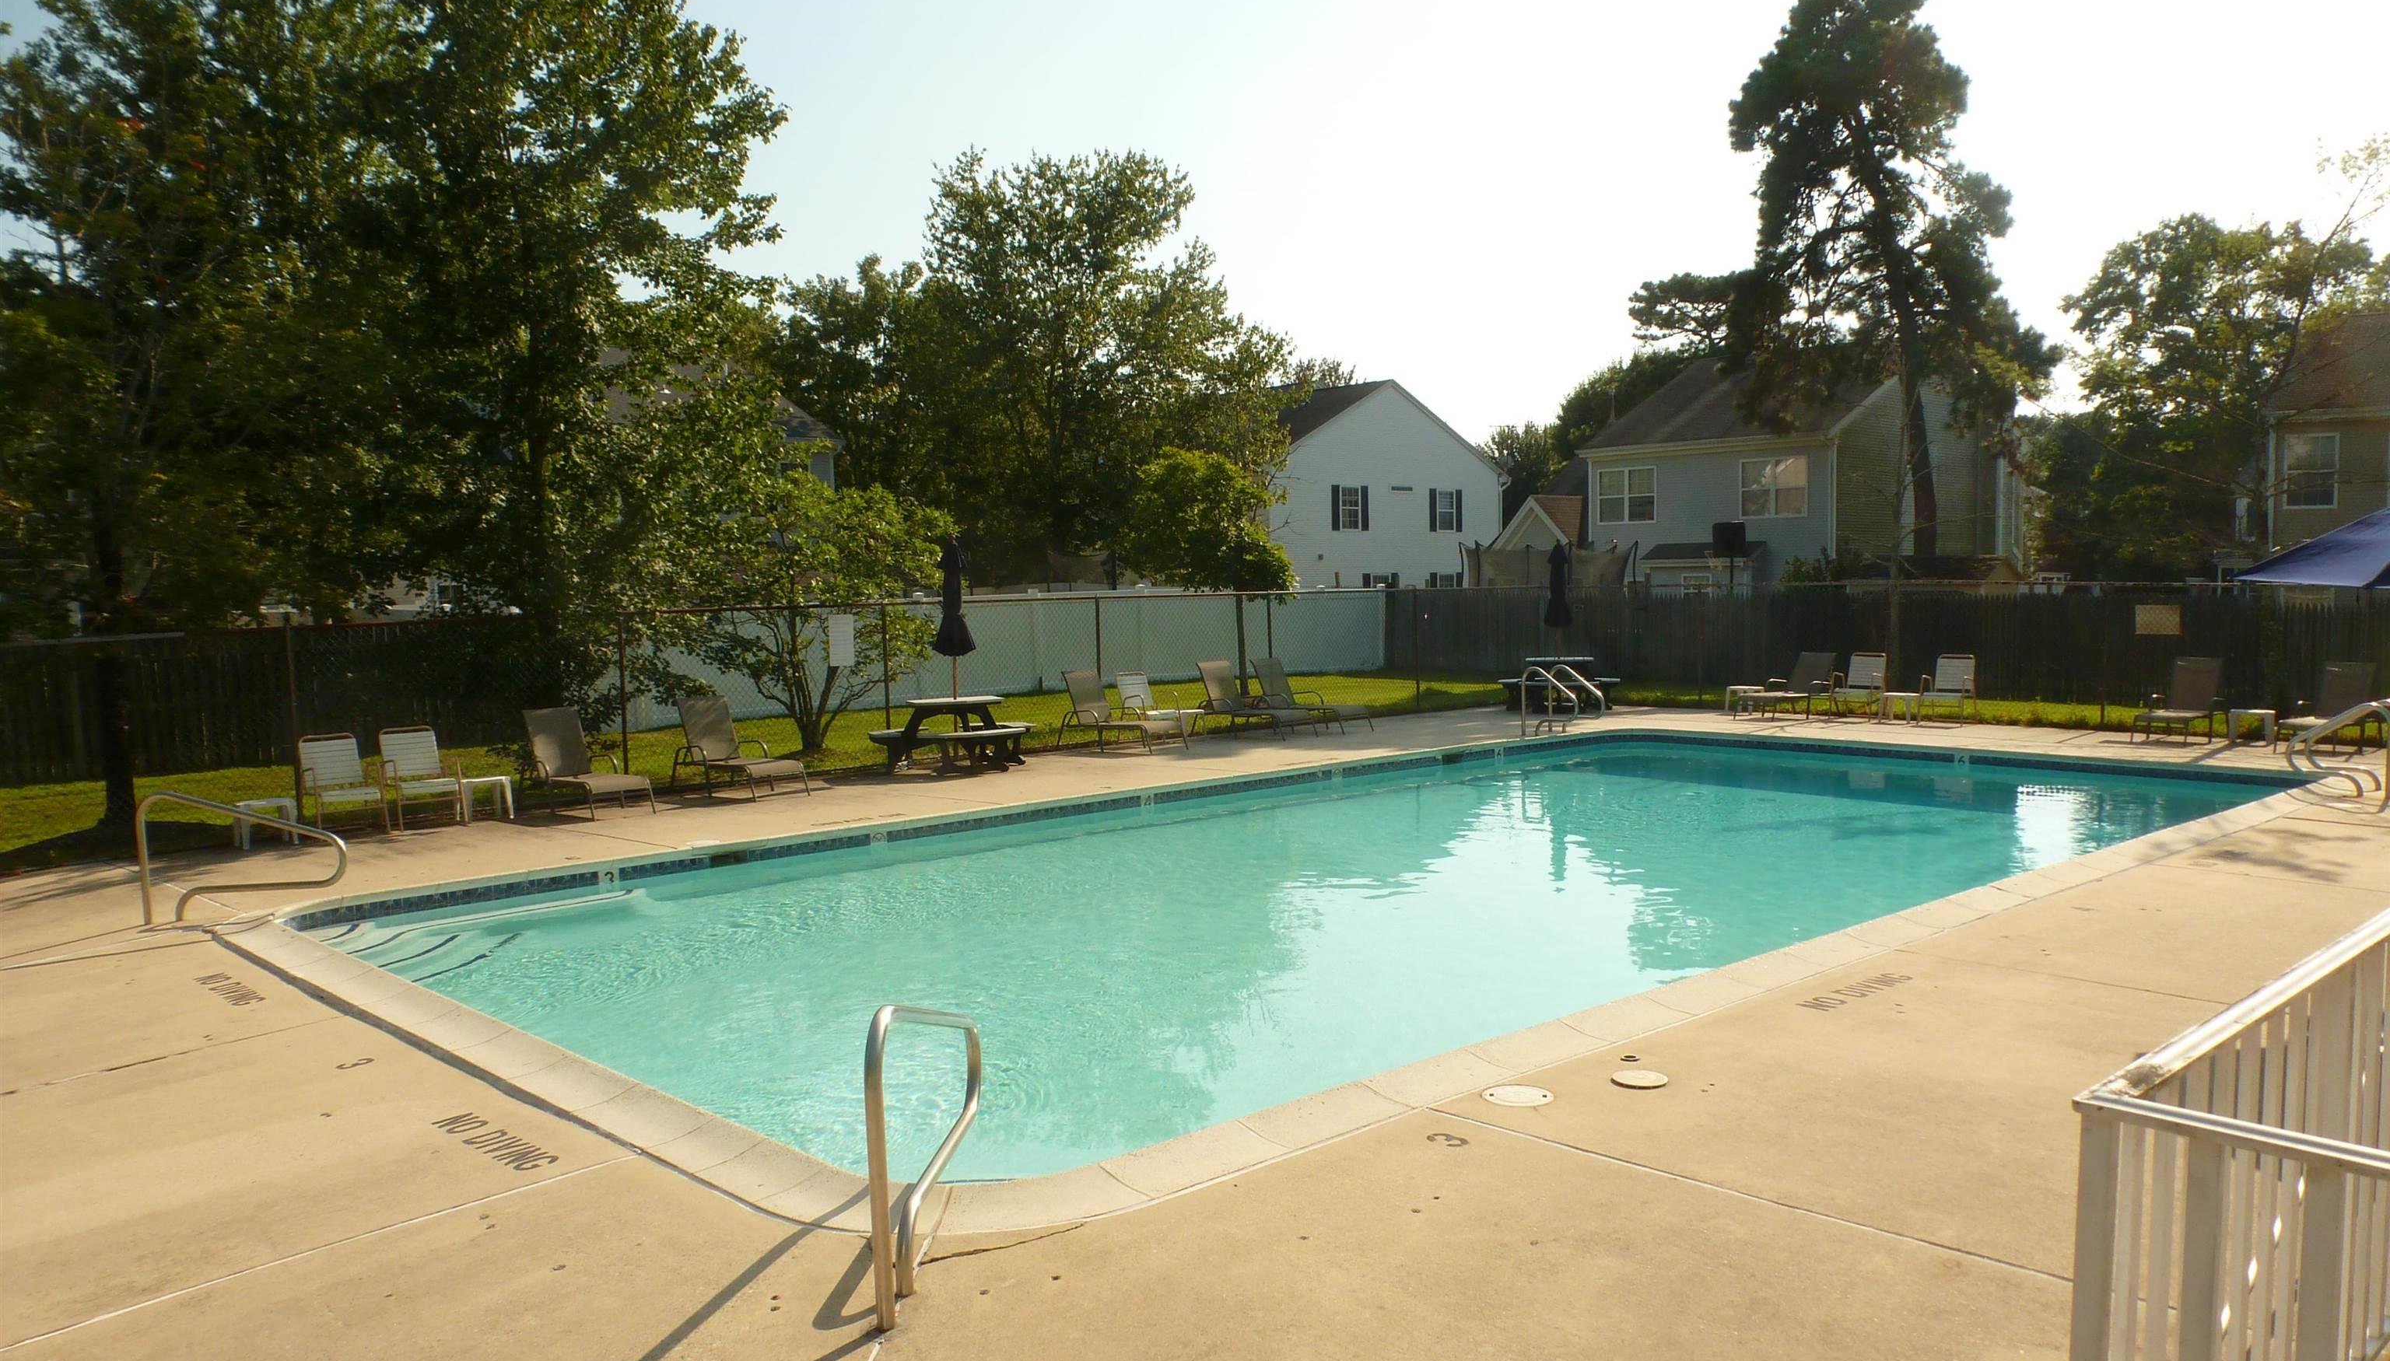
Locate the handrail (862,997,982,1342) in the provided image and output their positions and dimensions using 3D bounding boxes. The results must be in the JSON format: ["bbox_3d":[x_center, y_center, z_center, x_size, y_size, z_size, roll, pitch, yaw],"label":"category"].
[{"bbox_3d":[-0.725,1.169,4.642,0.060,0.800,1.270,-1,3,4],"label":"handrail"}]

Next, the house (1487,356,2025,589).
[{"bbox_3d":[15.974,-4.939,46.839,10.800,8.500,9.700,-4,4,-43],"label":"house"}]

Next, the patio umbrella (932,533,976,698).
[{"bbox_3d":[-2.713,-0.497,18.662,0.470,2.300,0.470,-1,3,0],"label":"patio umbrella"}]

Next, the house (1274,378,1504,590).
[{"bbox_3d":[2.799,-5.077,54.620,11.100,8.600,9.500,-4,4,-43],"label":"house"}]

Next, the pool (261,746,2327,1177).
[{"bbox_3d":[2.240,1.706,12.711,15.200,1.200,7.650,-4,4,-43],"label":"pool"}]

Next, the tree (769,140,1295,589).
[{"bbox_3d":[-4.311,-7.035,43.722,13.000,13.784,10.500,-1,3,0],"label":"tree"}]

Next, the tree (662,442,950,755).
[{"bbox_3d":[-4.926,-1.046,20.970,3.700,3.907,3.400,-1,3,0],"label":"tree"}]

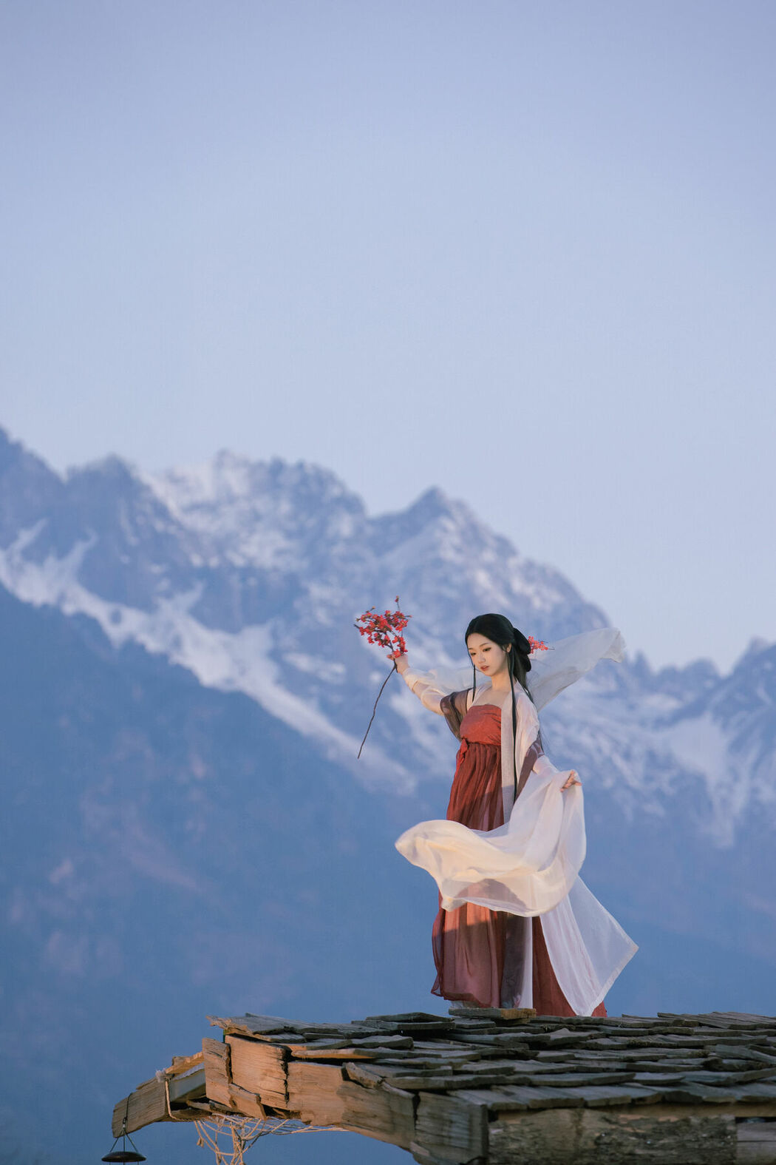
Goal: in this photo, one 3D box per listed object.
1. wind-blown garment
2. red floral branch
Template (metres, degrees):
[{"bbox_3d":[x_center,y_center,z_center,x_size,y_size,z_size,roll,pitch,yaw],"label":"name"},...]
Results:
[{"bbox_3d":[0.520,0.956,24.200,0.820,1.660,0.600,-3,-5,35],"label":"wind-blown garment"},{"bbox_3d":[-0.026,0.392,24.250,0.220,0.670,0.190,10,-3,0],"label":"red floral branch"}]

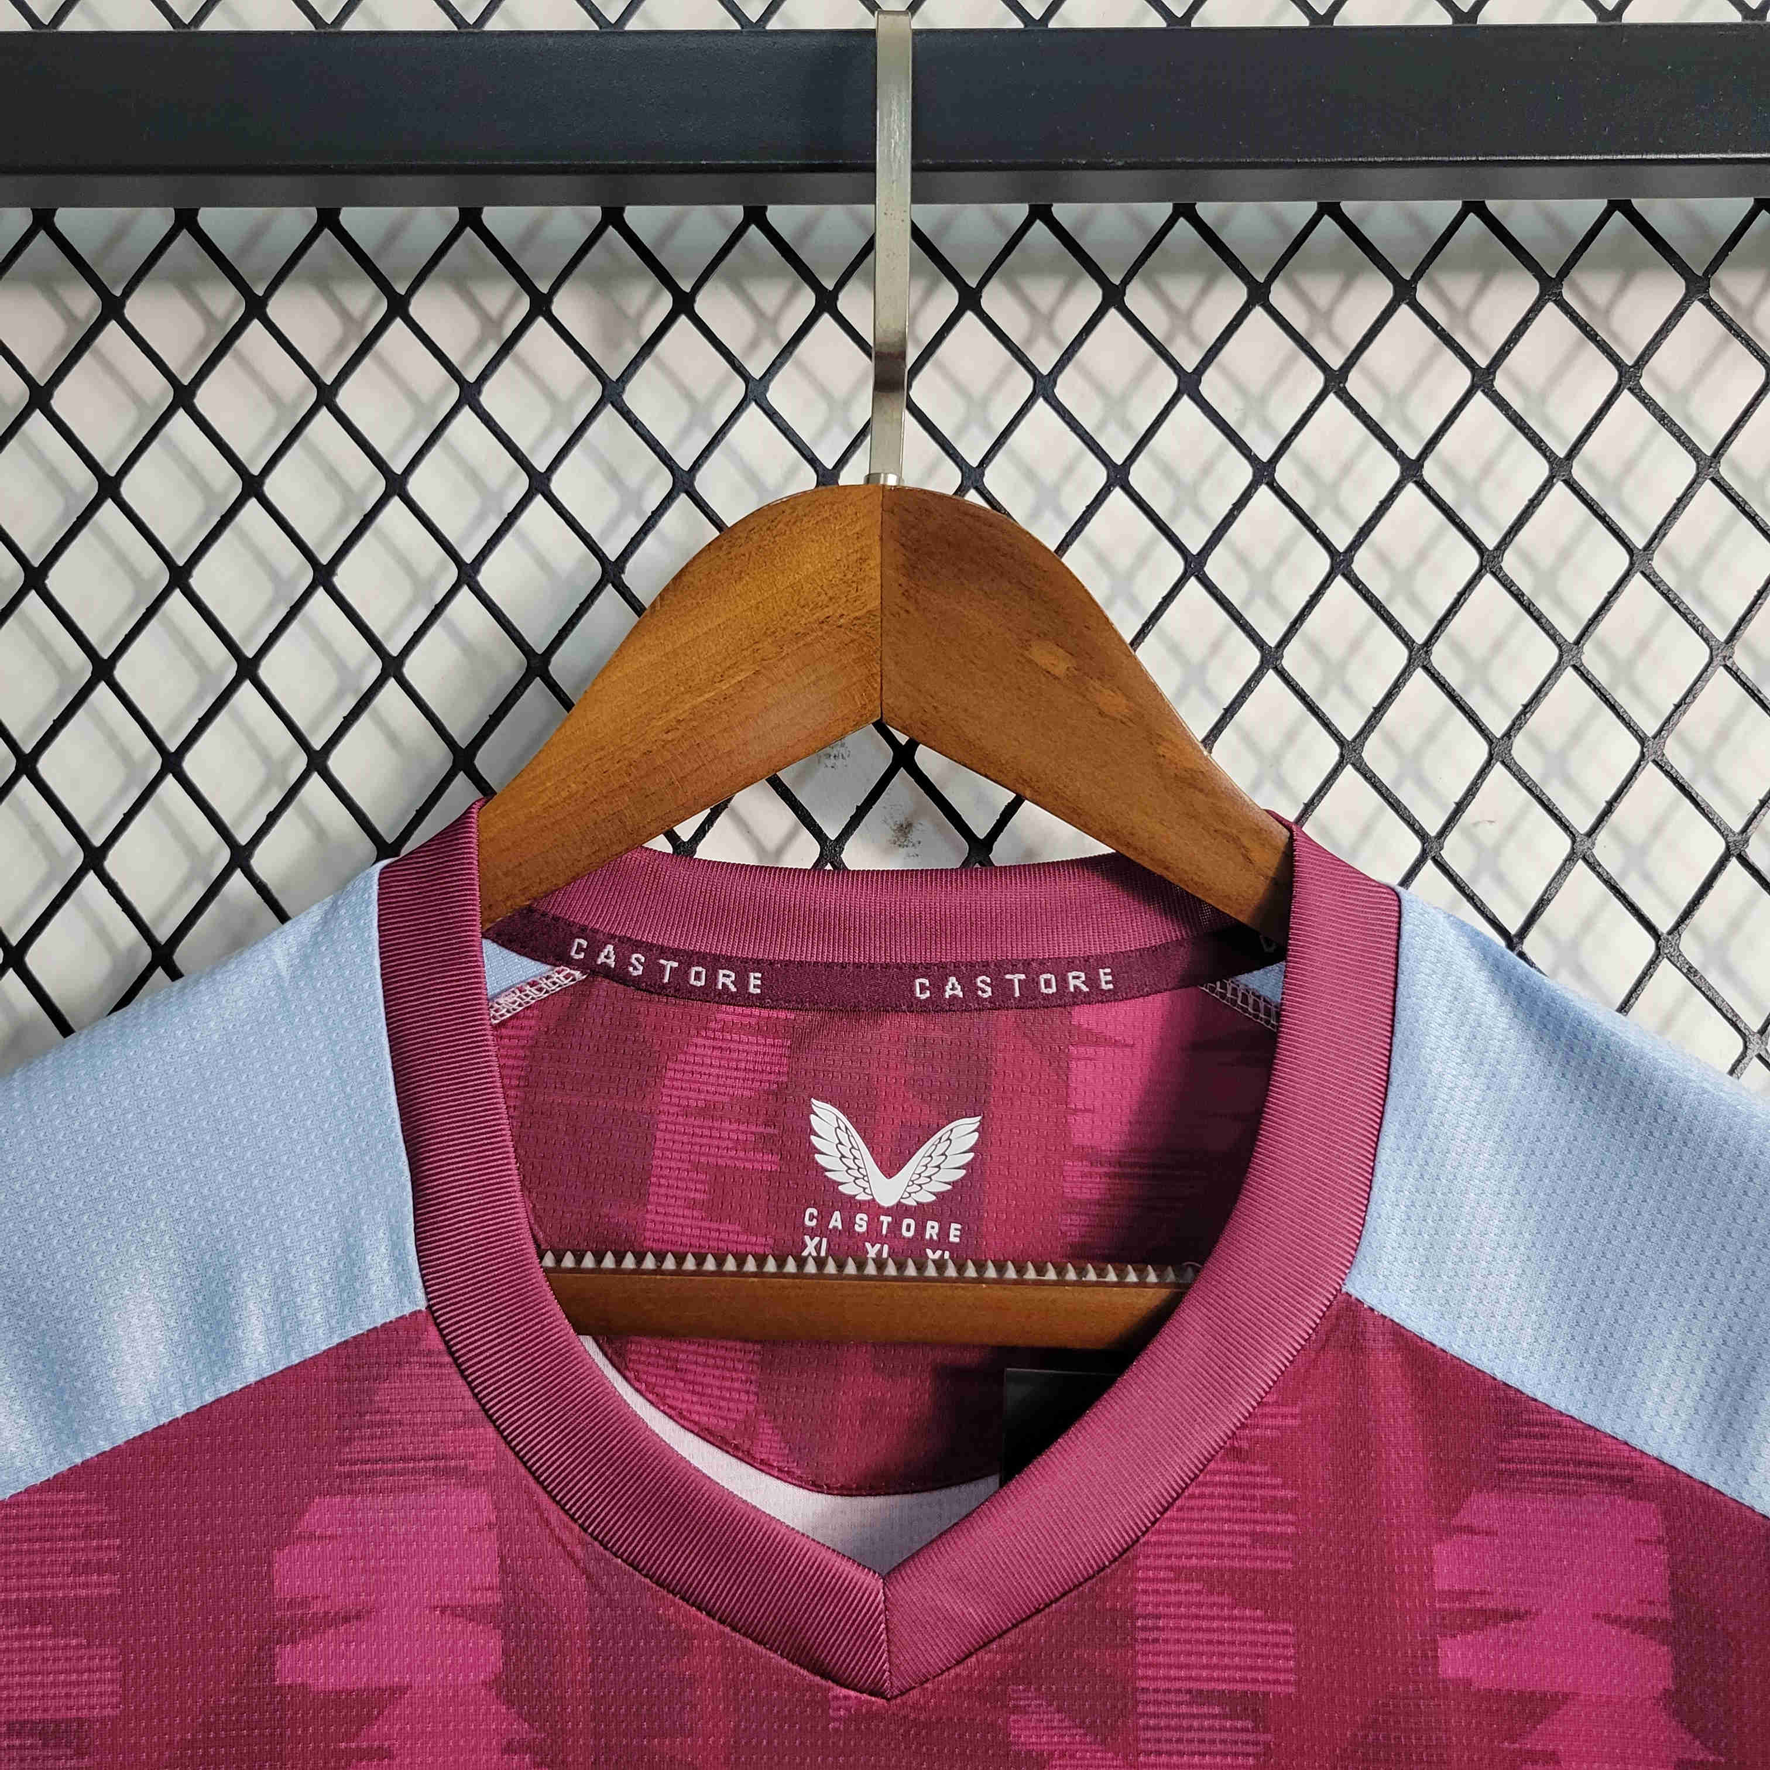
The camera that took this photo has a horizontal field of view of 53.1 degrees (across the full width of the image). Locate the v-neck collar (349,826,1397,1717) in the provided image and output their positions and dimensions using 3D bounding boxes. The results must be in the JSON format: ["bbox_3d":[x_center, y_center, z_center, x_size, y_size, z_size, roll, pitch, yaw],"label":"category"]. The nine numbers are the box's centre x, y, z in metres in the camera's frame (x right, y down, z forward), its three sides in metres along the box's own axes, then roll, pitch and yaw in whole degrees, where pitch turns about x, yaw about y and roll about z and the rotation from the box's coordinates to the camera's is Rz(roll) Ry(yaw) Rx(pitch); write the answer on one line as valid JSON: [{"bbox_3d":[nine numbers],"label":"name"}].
[{"bbox_3d":[0.001,0.071,0.372,0.213,0.178,0.055,0,0,0],"label":"v-neck collar"}]

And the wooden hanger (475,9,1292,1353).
[{"bbox_3d":[0.000,-0.045,0.382,0.440,0.280,0.060,0,0,0],"label":"wooden hanger"}]

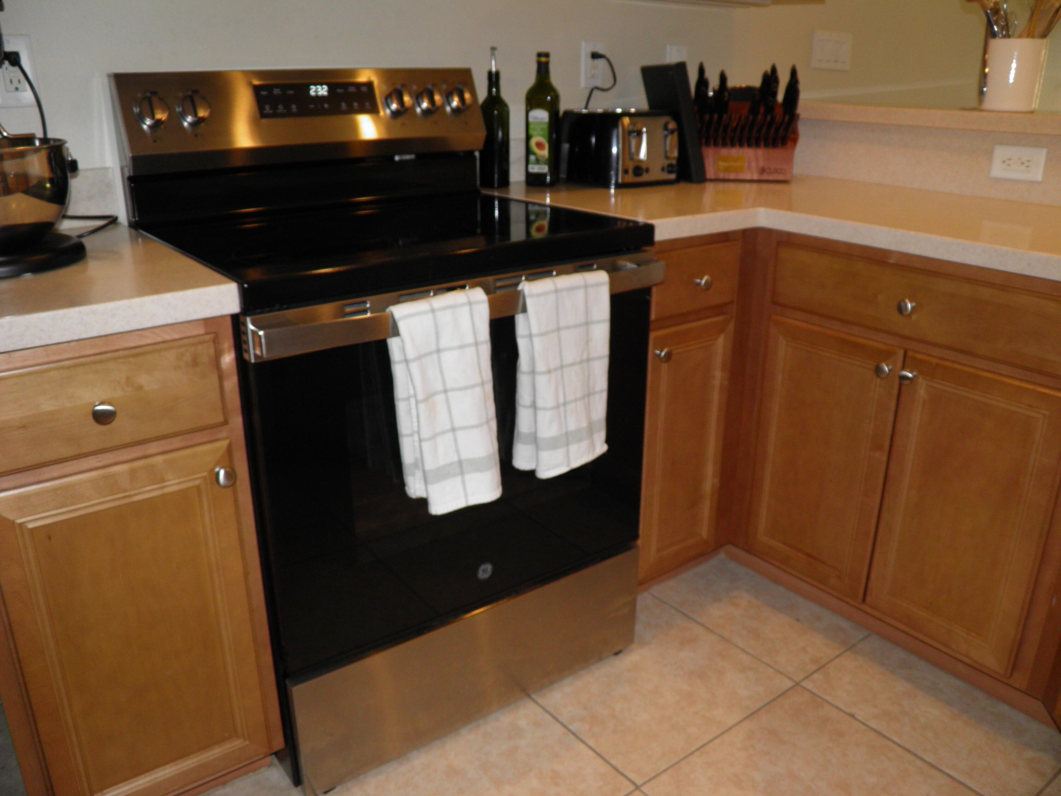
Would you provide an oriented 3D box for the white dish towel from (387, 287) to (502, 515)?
[{"bbox_3d":[-0.126,0.007,1.343,0.169,0.339,0.054,-15,25,-34],"label":"white dish towel"}]

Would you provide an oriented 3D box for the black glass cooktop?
[{"bbox_3d":[-0.247,-0.297,1.578,0.756,0.044,0.565,-15,25,-34],"label":"black glass cooktop"}]

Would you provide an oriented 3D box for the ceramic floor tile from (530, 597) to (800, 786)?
[{"bbox_3d":[0.227,0.574,1.801,0.450,0.010,0.450,-15,25,-34],"label":"ceramic floor tile"}]

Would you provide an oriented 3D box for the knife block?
[{"bbox_3d":[0.565,-0.672,2.252,0.227,0.175,0.190,3,21,8],"label":"knife block"}]

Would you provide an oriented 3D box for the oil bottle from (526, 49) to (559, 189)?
[{"bbox_3d":[0.028,-0.670,2.066,0.082,0.305,0.082,-15,25,-34],"label":"oil bottle"}]

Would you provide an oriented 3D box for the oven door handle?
[{"bbox_3d":[-0.070,-0.155,1.352,0.744,0.052,0.060,-15,25,-34],"label":"oven door handle"}]

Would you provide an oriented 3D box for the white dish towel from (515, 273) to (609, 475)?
[{"bbox_3d":[0.055,-0.043,1.468,0.176,0.337,0.054,-15,25,-34],"label":"white dish towel"}]

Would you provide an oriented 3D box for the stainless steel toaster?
[{"bbox_3d":[0.219,-0.635,2.152,0.260,0.176,0.240,-15,25,-34],"label":"stainless steel toaster"}]

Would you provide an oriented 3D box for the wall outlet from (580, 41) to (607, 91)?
[{"bbox_3d":[0.163,-0.860,2.216,0.072,0.114,0.012,-15,25,-34],"label":"wall outlet"}]

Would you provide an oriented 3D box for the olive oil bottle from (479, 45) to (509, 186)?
[{"bbox_3d":[-0.088,-0.665,2.042,0.070,0.315,0.070,0,21,0],"label":"olive oil bottle"}]

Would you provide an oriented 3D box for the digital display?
[{"bbox_3d":[-0.421,-0.595,1.714,0.255,0.067,0.010,-15,0,-34],"label":"digital display"}]

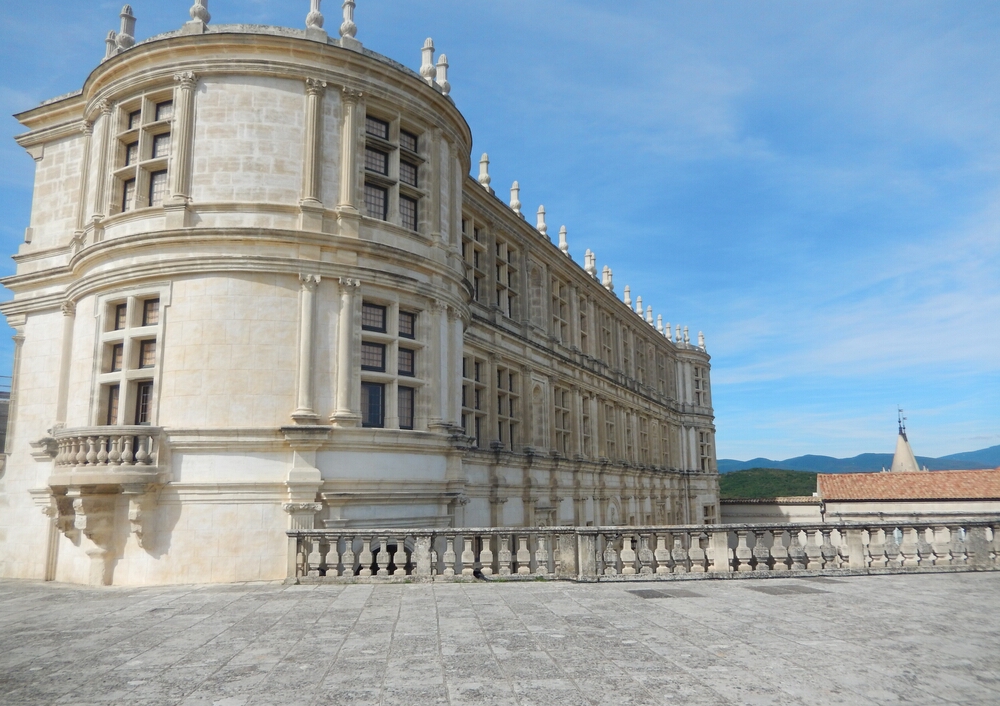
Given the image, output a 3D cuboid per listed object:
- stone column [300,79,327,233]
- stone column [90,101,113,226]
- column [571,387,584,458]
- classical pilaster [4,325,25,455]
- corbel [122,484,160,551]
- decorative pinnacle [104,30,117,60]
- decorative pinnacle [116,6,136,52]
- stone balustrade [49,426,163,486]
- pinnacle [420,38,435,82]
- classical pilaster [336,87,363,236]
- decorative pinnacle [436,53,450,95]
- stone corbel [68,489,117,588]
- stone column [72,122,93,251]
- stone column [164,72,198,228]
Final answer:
[{"bbox_3d":[-4.284,-4.581,16.631,0.500,3.810,0.370,4,-12,-23],"label":"stone column"},{"bbox_3d":[-9.940,-4.644,17.964,0.403,3.345,0.480,10,-15,-42],"label":"stone column"},{"bbox_3d":[3.455,3.115,32.219,0.400,3.280,0.500,-6,-13,25],"label":"column"},{"bbox_3d":[-12.385,0.958,18.401,0.460,3.300,0.200,-6,-13,25],"label":"classical pilaster"},{"bbox_3d":[-7.253,3.313,14.695,0.365,1.292,0.653,-3,-12,12],"label":"corbel"},{"bbox_3d":[-10.332,-7.952,19.148,0.442,1.325,0.442,7,-14,-35],"label":"decorative pinnacle"},{"bbox_3d":[-9.395,-8.166,18.163,0.442,1.325,0.442,-10,-14,37],"label":"decorative pinnacle"},{"bbox_3d":[-8.249,2.204,15.291,3.120,1.190,0.960,-6,-12,24],"label":"stone balustrade"},{"bbox_3d":[-1.934,-8.009,19.637,0.442,1.325,0.442,-1,-11,0],"label":"pinnacle"},{"bbox_3d":[-3.539,-4.514,17.088,0.499,3.707,0.442,6,-13,-31],"label":"classical pilaster"},{"bbox_3d":[-1.583,-7.868,20.372,0.442,1.325,0.442,-1,-11,0],"label":"decorative pinnacle"},{"bbox_3d":[-8.300,3.726,14.546,0.470,1.930,0.820,-6,-12,23],"label":"stone corbel"},{"bbox_3d":[-10.486,-4.143,18.213,0.340,3.810,0.480,7,-14,-35],"label":"stone column"},{"bbox_3d":[-7.160,-4.592,16.310,0.500,3.810,0.370,-3,-12,10],"label":"stone column"}]

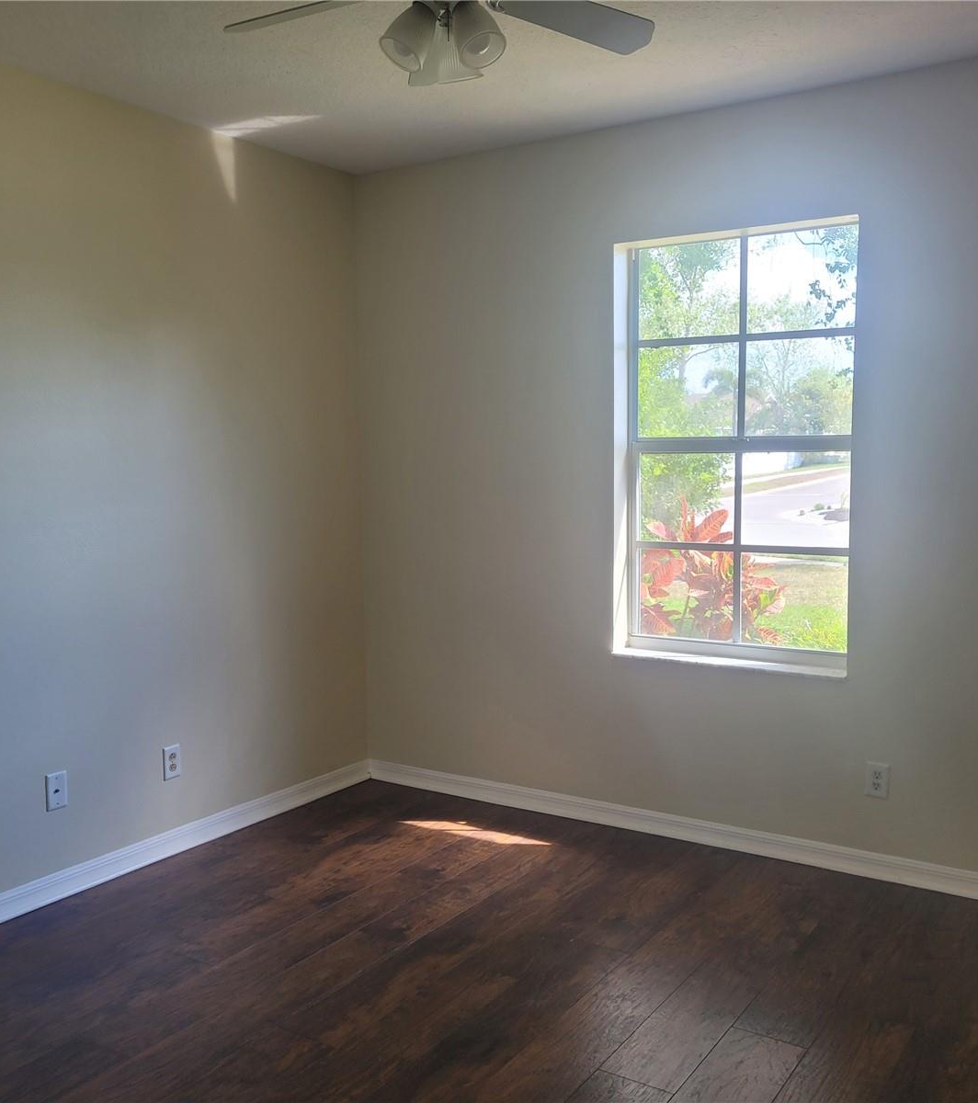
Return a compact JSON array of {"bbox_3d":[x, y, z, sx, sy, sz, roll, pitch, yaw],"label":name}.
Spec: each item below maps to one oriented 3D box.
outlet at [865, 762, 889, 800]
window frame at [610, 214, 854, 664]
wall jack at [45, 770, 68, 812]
[{"bbox_3d":[1.276,0.755,3.635,0.074,0.118,0.008,3,6,33],"label":"outlet"},{"bbox_3d":[0.860,-0.354,3.891,0.870,1.500,0.130,3,6,33],"label":"window frame"},{"bbox_3d":[-1.383,0.768,3.540,0.008,0.118,0.074,3,6,33],"label":"wall jack"}]

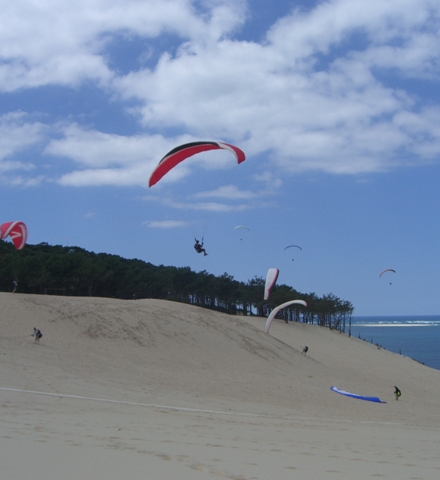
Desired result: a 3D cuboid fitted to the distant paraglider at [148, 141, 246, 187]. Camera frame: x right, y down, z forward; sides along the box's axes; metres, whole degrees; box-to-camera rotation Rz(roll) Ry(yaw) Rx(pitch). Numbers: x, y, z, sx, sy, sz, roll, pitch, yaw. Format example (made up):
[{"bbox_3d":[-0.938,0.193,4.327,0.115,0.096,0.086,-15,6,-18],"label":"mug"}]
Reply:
[{"bbox_3d":[-2.012,-6.339,54.299,9.200,2.600,2.800,-11,-11,38],"label":"distant paraglider"}]

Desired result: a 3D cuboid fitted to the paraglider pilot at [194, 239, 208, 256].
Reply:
[{"bbox_3d":[-1.461,0.608,55.500,1.050,1.400,0.650,4,-8,-40],"label":"paraglider pilot"}]

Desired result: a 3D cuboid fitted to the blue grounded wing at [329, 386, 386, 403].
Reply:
[{"bbox_3d":[16.106,18.067,82.000,2.200,0.600,9.500,2,-4,-24],"label":"blue grounded wing"}]

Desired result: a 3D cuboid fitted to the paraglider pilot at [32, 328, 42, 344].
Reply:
[{"bbox_3d":[-18.873,9.958,72.500,1.000,1.660,0.650,-1,-6,6],"label":"paraglider pilot"}]

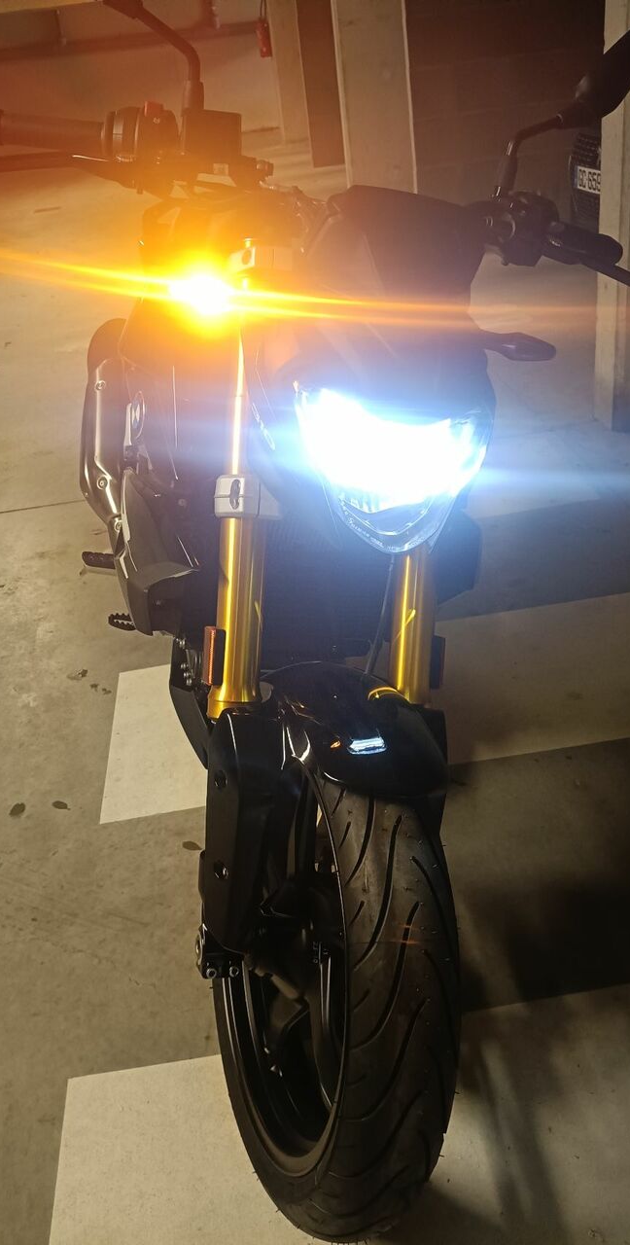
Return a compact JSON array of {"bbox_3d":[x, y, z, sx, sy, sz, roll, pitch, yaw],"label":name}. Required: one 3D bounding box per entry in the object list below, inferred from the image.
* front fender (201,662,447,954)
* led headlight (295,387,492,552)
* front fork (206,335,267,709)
[{"bbox_3d":[0.009,0.204,1.068,0.270,0.328,0.370,3,13,-21],"label":"front fender"},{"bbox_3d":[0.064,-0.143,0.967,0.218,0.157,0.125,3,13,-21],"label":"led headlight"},{"bbox_3d":[-0.082,-0.107,1.037,0.063,0.428,0.061,3,0,-21],"label":"front fork"}]

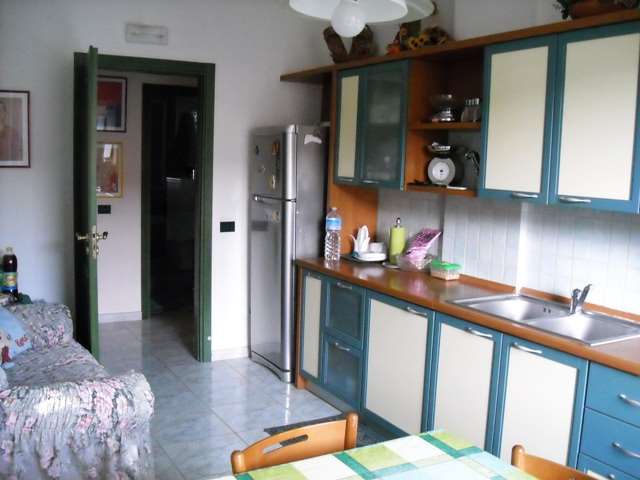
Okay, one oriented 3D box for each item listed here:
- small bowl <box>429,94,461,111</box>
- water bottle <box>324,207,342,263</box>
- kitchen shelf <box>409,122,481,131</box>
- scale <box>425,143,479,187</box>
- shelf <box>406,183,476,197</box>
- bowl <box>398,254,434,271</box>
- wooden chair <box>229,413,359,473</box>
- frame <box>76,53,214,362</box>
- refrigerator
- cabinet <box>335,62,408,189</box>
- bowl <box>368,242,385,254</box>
[{"bbox_3d":[0.701,-0.774,3.644,0.172,0.072,0.172,2,7,0],"label":"small bowl"},{"bbox_3d":[0.095,-0.041,4.315,0.098,0.350,0.098,-3,9,-31],"label":"water bottle"},{"bbox_3d":[0.792,-0.603,3.510,0.336,0.030,0.578,-3,9,-31],"label":"kitchen shelf"},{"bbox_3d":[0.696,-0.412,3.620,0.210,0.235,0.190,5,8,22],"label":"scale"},{"bbox_3d":[0.781,-0.270,3.553,0.336,0.030,0.578,-3,9,-31],"label":"shelf"},{"bbox_3d":[0.601,0.143,4.055,0.225,0.090,0.225,-3,9,-31],"label":"bowl"},{"bbox_3d":[0.073,0.967,1.682,0.440,0.850,0.470,-5,10,-41],"label":"wooden chair"},{"bbox_3d":[-1.264,-0.167,4.723,0.948,2.224,0.160,-1,8,-20],"label":"frame"},{"bbox_3d":[-0.117,0.079,4.832,0.620,1.780,0.640,-3,9,-31],"label":"refrigerator"},{"bbox_3d":[0.440,-0.699,4.062,0.352,0.731,0.736,-3,9,-31],"label":"cabinet"},{"bbox_3d":[0.388,0.056,4.430,0.100,0.065,0.100,2,7,0],"label":"bowl"}]

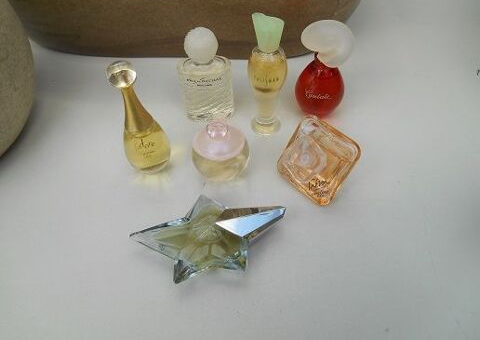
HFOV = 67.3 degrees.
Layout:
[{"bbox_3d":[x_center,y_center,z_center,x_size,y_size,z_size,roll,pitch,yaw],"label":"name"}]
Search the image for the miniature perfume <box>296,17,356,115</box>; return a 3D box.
[{"bbox_3d":[0.056,-0.063,0.232,0.037,0.064,0.026,3,48,6],"label":"miniature perfume"}]

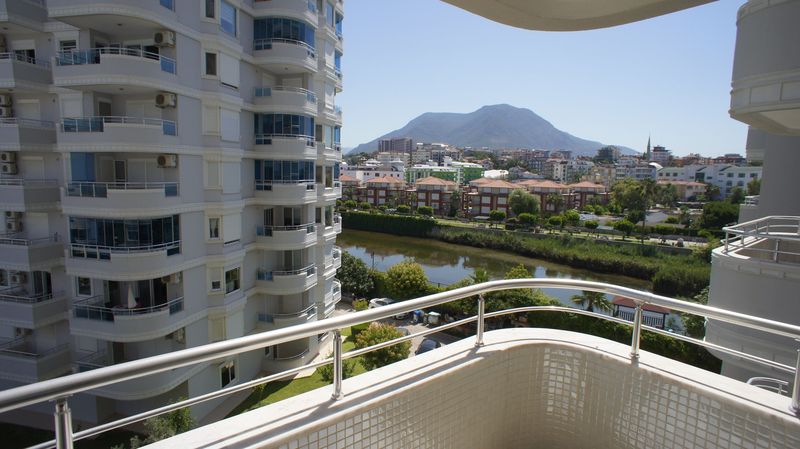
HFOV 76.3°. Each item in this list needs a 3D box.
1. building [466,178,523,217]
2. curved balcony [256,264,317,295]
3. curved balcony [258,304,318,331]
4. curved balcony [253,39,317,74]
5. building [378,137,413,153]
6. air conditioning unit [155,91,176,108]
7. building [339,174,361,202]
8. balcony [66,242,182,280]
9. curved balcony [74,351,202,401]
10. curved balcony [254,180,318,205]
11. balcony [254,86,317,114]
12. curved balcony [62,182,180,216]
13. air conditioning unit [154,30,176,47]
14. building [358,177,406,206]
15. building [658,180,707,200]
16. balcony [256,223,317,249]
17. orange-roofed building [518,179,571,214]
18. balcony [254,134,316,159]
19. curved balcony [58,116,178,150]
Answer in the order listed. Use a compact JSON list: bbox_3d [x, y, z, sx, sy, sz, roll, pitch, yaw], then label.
[{"bbox_3d":[25.635,-7.053,138.024,13.000,10.000,12.000,3,7,20],"label":"building"},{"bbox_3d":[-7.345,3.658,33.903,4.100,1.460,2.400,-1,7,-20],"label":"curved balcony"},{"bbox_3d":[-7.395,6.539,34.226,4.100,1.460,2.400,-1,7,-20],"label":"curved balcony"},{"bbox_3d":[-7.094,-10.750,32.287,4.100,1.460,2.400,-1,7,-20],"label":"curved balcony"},{"bbox_3d":[-5.950,-103.128,672.711,43.000,24.000,18.000,0,6,-5],"label":"building"},{"bbox_3d":[-11.728,-6.231,25.446,0.820,0.600,0.320,3,7,13],"label":"air conditioning unit"},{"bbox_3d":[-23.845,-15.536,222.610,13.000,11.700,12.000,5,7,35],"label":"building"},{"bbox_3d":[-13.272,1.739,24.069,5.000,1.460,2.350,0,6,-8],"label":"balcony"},{"bbox_3d":[-13.563,7.516,25.645,4.520,1.520,2.950,2,6,12],"label":"curved balcony"},{"bbox_3d":[-7.617,-2.173,34.082,3.050,1.500,3.050,2,6,8],"label":"curved balcony"},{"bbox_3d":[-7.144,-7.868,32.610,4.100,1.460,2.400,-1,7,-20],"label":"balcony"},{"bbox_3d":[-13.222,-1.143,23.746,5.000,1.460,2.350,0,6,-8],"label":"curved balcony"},{"bbox_3d":[-11.643,-9.167,25.102,0.820,0.600,0.320,3,7,13],"label":"air conditioning unit"},{"bbox_3d":[-7.007,-13.328,203.716,13.500,11.600,12.500,5,7,35],"label":"building"},{"bbox_3d":[130.248,-15.357,235.000,20.000,9.000,14.000,4,7,20],"label":"building"},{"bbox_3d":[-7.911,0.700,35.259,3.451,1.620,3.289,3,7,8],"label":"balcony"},{"bbox_3d":[47.523,-8.855,167.915,14.500,11.400,12.000,4,7,30],"label":"orange-roofed building"},{"bbox_3d":[-7.580,-5.097,33.781,3.050,1.500,3.050,2,6,8],"label":"balcony"},{"bbox_3d":[-13.415,-4.207,24.437,4.520,1.520,2.850,2,6,12],"label":"curved balcony"}]

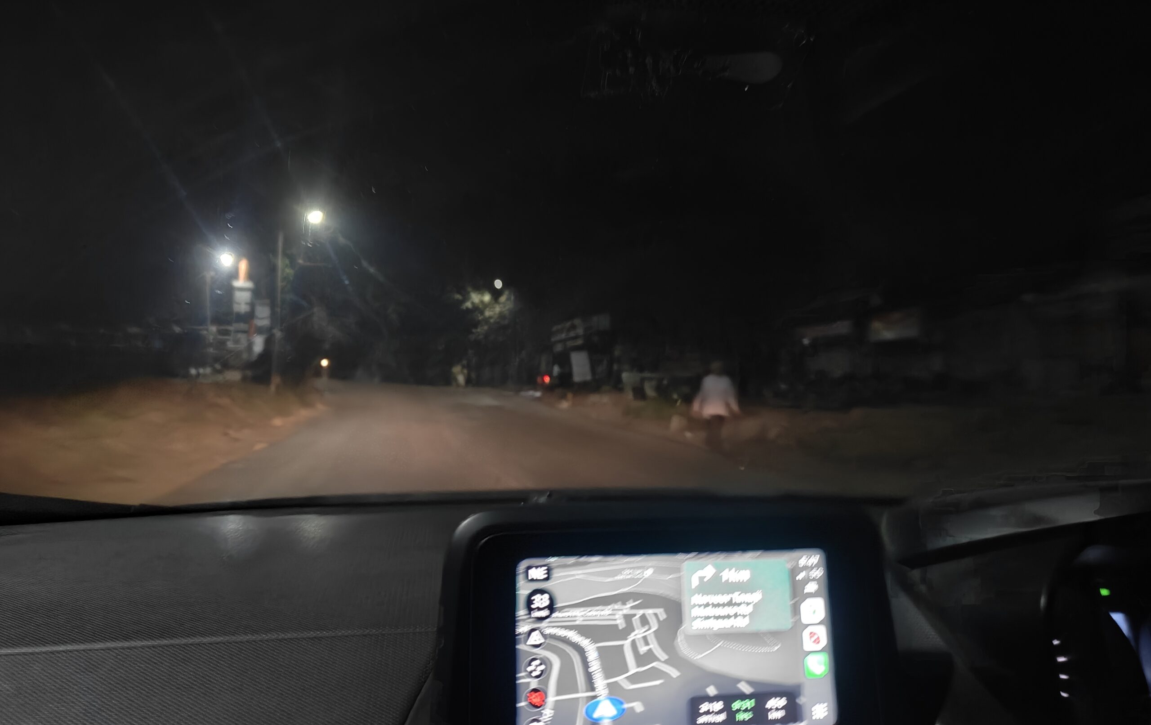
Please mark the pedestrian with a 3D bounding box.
[{"bbox_3d":[2.522,0.781,14.300,0.720,1.650,0.420,1,-1,-9],"label":"pedestrian"}]

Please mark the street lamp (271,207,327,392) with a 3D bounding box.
[{"bbox_3d":[-10.254,-2.327,29.500,1.900,6.850,0.350,1,-1,-6],"label":"street lamp"}]

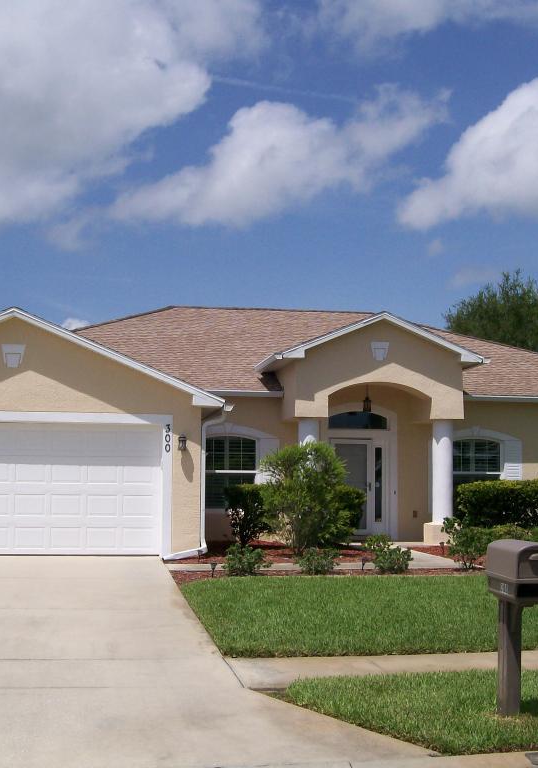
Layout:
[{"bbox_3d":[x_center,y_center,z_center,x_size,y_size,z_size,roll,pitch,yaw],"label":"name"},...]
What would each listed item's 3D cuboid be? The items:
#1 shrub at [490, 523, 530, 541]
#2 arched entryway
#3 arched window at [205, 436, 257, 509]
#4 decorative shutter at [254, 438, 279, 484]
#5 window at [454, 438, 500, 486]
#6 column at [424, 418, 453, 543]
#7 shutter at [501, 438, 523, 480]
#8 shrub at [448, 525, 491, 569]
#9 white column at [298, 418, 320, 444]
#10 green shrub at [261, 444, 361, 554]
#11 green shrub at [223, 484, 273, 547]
[{"bbox_3d":[4.810,2.990,21.300,0.850,0.500,0.800,1,-5,-10],"label":"shrub"},{"bbox_3d":[1.886,1.811,22.691,1.750,2.850,0.220,1,-5,-10],"label":"arched entryway"},{"bbox_3d":[-0.855,1.846,22.208,1.220,1.500,0.120,1,-5,-10],"label":"arched window"},{"bbox_3d":[-0.017,1.785,21.300,0.479,1.359,0.050,1,-3,-6],"label":"decorative shutter"},{"bbox_3d":[4.486,1.944,23.135,1.220,1.500,0.120,1,-5,-10],"label":"window"},{"bbox_3d":[3.367,1.881,20.747,0.520,2.417,0.520,1,-3,-6],"label":"column"},{"bbox_3d":[5.345,2.000,23.281,0.430,1.520,0.070,1,-5,-10],"label":"shutter"},{"bbox_3d":[3.126,2.526,16.592,0.660,0.669,0.660,1,-3,-6],"label":"shrub"},{"bbox_3d":[0.765,1.833,20.474,0.520,2.396,0.520,1,-3,-6],"label":"white column"},{"bbox_3d":[0.762,2.036,19.100,1.800,1.920,1.650,1,-5,-10],"label":"green shrub"},{"bbox_3d":[-0.376,2.461,20.052,0.990,1.133,0.941,1,-3,-6],"label":"green shrub"}]

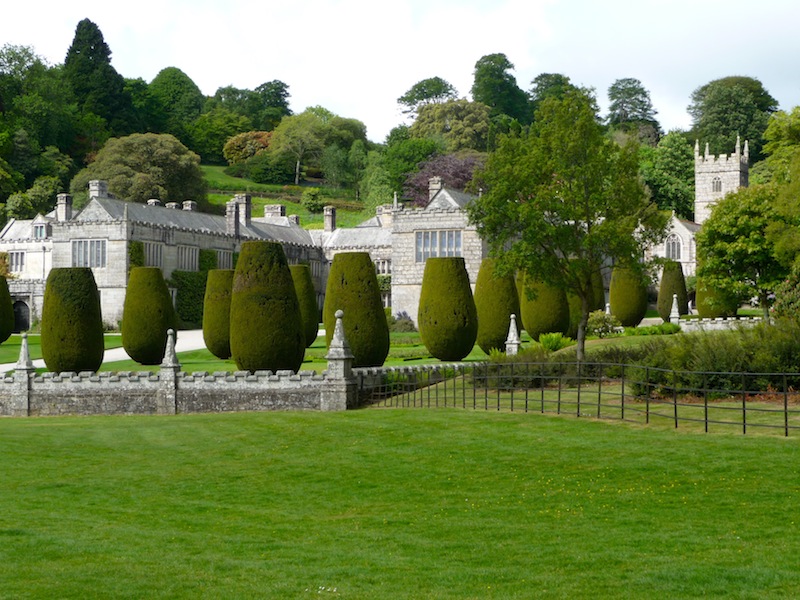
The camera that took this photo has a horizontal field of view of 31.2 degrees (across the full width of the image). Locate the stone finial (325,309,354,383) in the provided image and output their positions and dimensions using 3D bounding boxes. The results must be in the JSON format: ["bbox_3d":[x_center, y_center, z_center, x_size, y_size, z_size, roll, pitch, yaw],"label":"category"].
[{"bbox_3d":[-1.900,1.440,45.000,0.720,2.300,0.720,0,0,25],"label":"stone finial"}]

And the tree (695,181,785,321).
[{"bbox_3d":[22.840,-2.880,95.000,6.190,9.550,6.190,-1,-1,22],"label":"tree"}]

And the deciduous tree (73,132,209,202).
[{"bbox_3d":[-39.240,-18.830,215.000,20.000,12.500,18.000,0,0,25],"label":"deciduous tree"}]

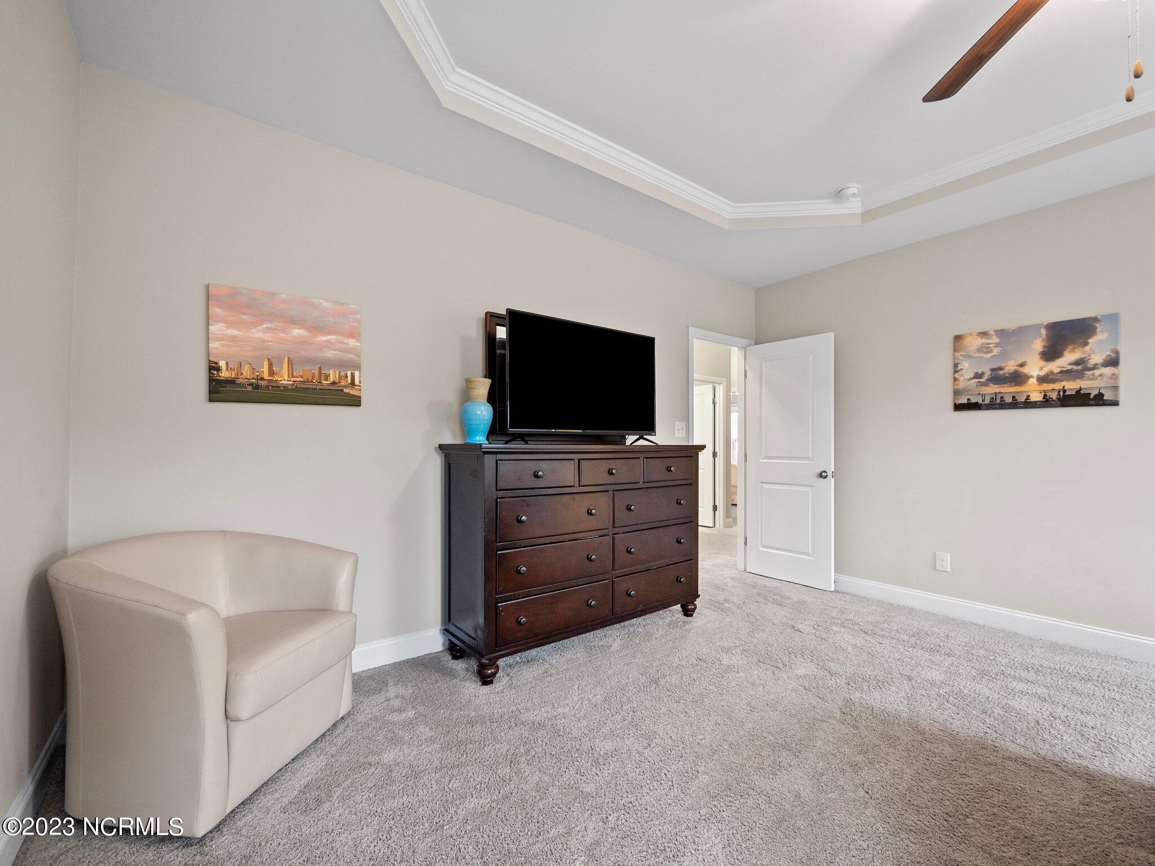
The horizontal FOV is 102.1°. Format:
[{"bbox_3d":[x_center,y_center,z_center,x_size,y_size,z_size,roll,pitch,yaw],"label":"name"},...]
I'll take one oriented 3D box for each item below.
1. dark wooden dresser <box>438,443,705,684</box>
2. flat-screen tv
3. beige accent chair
[{"bbox_3d":[0.065,0.645,2.807,1.638,1.143,0.479,1,-1,-37],"label":"dark wooden dresser"},{"bbox_3d":[0.056,-0.311,2.776,1.101,0.645,0.069,1,-1,-37],"label":"flat-screen tv"},{"bbox_3d":[-1.392,0.804,1.752,0.757,0.772,0.743,0,-1,10],"label":"beige accent chair"}]

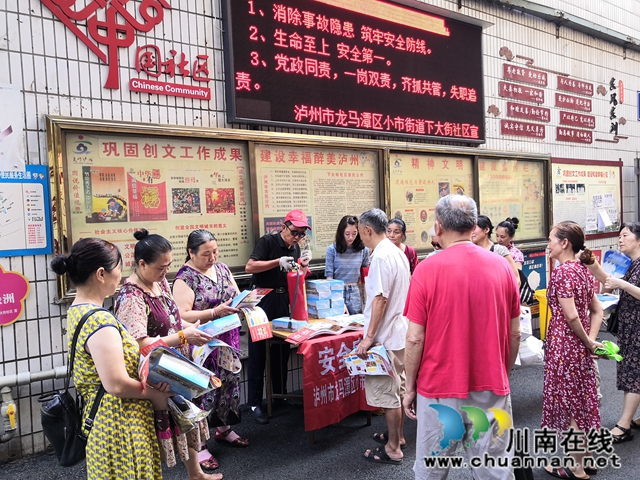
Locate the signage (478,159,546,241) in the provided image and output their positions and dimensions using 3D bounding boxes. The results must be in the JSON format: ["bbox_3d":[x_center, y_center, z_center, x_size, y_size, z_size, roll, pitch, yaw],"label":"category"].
[{"bbox_3d":[2.552,-0.494,6.522,1.501,1.068,0.060,-4,2,-35],"label":"signage"}]

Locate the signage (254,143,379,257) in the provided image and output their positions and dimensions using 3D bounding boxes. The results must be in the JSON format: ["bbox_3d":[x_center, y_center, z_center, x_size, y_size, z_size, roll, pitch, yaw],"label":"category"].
[{"bbox_3d":[0.039,-0.369,4.946,1.461,1.066,0.030,-4,2,-35],"label":"signage"}]

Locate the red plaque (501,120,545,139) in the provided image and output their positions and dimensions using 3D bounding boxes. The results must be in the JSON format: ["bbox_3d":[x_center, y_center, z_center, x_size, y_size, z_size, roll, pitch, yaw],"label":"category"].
[{"bbox_3d":[2.829,-1.527,6.938,1.029,0.198,0.030,-4,2,-35],"label":"red plaque"}]

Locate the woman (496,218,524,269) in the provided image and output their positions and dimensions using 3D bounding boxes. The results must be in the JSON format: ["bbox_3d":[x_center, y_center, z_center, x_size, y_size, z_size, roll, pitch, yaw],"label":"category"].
[{"bbox_3d":[2.012,0.507,5.213,0.340,1.580,0.430,-4,2,-36],"label":"woman"}]

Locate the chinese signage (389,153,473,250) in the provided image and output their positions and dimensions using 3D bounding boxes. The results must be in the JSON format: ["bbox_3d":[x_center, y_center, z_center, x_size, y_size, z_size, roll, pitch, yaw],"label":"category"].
[{"bbox_3d":[1.320,-0.425,5.671,1.402,1.050,0.050,-4,2,-35],"label":"chinese signage"}]

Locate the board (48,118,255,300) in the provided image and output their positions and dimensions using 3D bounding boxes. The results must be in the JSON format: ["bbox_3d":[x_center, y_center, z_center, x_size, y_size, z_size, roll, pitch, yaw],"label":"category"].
[{"bbox_3d":[-1.256,-0.255,4.048,1.637,1.322,0.120,-4,2,-35],"label":"board"}]

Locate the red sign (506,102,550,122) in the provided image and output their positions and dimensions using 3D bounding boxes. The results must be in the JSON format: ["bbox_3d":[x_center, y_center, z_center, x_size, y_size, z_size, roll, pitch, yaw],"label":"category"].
[{"bbox_3d":[2.936,-1.783,7.013,1.036,0.192,0.030,-4,2,-35],"label":"red sign"}]

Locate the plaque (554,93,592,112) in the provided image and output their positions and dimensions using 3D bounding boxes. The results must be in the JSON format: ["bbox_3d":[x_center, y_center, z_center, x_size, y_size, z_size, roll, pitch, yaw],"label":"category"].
[{"bbox_3d":[3.904,-2.098,7.684,1.049,0.196,0.030,-4,2,-35],"label":"plaque"}]

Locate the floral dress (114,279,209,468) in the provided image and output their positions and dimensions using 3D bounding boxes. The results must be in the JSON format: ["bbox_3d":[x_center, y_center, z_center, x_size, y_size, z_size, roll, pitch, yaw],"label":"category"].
[{"bbox_3d":[-0.987,0.782,3.050,0.390,1.120,0.490,-1,2,34],"label":"floral dress"}]

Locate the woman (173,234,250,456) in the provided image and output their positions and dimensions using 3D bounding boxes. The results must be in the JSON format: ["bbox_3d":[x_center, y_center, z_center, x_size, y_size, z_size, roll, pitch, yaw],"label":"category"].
[{"bbox_3d":[-0.756,0.702,3.462,0.490,1.550,0.450,-4,3,-43],"label":"woman"}]

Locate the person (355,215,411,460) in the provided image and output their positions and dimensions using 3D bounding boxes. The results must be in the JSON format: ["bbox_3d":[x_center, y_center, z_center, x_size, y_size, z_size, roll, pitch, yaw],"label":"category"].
[{"bbox_3d":[0.425,0.610,3.330,0.380,1.640,0.470,-2,2,24],"label":"person"}]

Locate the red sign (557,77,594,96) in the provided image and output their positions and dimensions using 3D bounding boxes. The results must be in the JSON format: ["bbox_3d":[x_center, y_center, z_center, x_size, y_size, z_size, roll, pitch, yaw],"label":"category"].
[{"bbox_3d":[3.948,-2.360,7.715,1.050,0.200,0.030,-4,2,-35],"label":"red sign"}]

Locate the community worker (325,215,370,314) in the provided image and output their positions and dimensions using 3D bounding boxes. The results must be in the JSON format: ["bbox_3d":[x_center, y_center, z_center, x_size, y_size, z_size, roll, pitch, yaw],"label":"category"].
[{"bbox_3d":[0.249,0.606,4.261,0.450,1.600,0.360,-3,2,-2],"label":"community worker"}]

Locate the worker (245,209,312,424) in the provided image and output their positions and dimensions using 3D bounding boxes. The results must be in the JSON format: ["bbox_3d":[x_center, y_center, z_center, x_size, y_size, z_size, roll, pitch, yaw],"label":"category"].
[{"bbox_3d":[-0.355,0.607,4.001,0.530,1.670,0.440,-4,2,-38],"label":"worker"}]

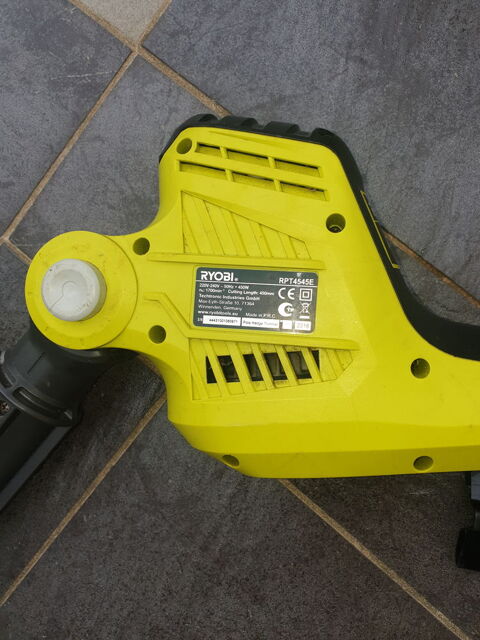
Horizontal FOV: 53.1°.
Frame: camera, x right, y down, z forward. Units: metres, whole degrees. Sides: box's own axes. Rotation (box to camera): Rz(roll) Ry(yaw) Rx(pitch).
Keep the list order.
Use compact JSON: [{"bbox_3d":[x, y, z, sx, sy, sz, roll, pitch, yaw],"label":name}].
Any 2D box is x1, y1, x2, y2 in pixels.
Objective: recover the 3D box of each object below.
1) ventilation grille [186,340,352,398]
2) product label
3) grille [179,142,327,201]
[{"bbox_3d":[0.014,0.028,0.242,0.083,0.006,0.032,3,91,7],"label":"ventilation grille"},{"bbox_3d":[0.008,-0.010,0.240,0.061,0.001,0.030,3,91,7],"label":"product label"},{"bbox_3d":[0.007,-0.075,0.242,0.078,0.006,0.018,12,92,6],"label":"grille"}]

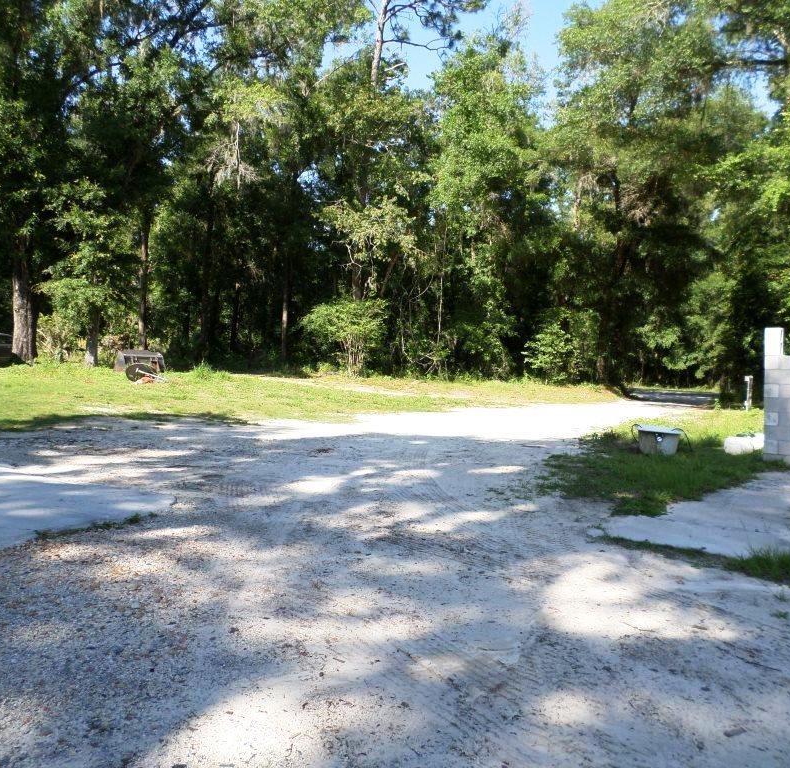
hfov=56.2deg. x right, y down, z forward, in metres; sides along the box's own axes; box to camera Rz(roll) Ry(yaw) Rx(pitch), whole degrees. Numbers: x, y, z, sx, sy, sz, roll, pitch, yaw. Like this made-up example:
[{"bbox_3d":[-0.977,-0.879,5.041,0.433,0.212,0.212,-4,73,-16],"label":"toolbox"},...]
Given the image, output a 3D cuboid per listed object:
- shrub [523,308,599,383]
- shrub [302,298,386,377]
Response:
[{"bbox_3d":[6.192,-1.432,27.500,2.740,2.670,2.490,0,2,0],"label":"shrub"},{"bbox_3d":[-1.878,-1.748,27.500,3.100,2.780,2.880,0,2,0],"label":"shrub"}]

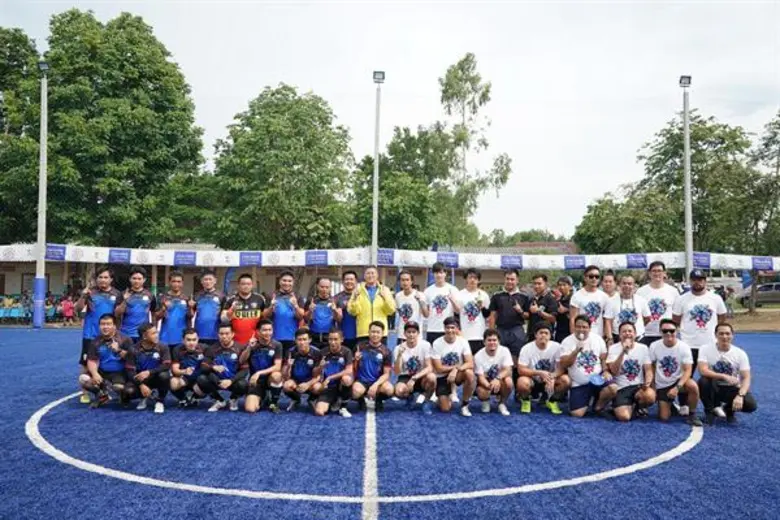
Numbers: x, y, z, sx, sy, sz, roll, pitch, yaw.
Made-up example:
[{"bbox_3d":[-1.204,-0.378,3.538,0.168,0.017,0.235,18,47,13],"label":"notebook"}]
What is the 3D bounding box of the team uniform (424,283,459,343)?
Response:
[{"bbox_3d":[0.675,0.714,7.950,0.460,0.840,0.290,0,-2,5],"label":"team uniform"}]

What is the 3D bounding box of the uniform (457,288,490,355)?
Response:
[{"bbox_3d":[1.074,0.791,7.800,0.430,0.849,0.280,0,-2,6],"label":"uniform"}]

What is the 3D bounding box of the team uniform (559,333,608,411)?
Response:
[{"bbox_3d":[2.270,1.304,7.080,0.560,0.916,0.480,0,-2,12],"label":"team uniform"}]

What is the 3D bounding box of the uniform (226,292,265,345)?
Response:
[{"bbox_3d":[-1.894,0.773,7.950,0.540,0.695,0.330,1,-2,-15],"label":"uniform"}]

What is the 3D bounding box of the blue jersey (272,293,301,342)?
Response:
[{"bbox_3d":[-1.335,0.736,7.900,0.420,0.630,0.280,1,-2,-7],"label":"blue jersey"}]

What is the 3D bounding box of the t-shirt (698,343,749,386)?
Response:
[{"bbox_3d":[3.832,1.209,6.950,0.530,0.481,0.360,0,-2,25],"label":"t-shirt"}]

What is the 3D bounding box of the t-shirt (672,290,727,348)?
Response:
[{"bbox_3d":[3.648,0.704,7.150,0.560,0.690,0.340,0,-2,20],"label":"t-shirt"}]

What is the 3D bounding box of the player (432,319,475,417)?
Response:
[{"bbox_3d":[0.755,1.251,7.353,0.524,1.105,0.750,0,-2,0],"label":"player"}]

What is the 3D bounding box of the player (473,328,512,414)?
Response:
[{"bbox_3d":[1.237,1.315,7.250,0.470,0.970,0.680,0,-2,7],"label":"player"}]

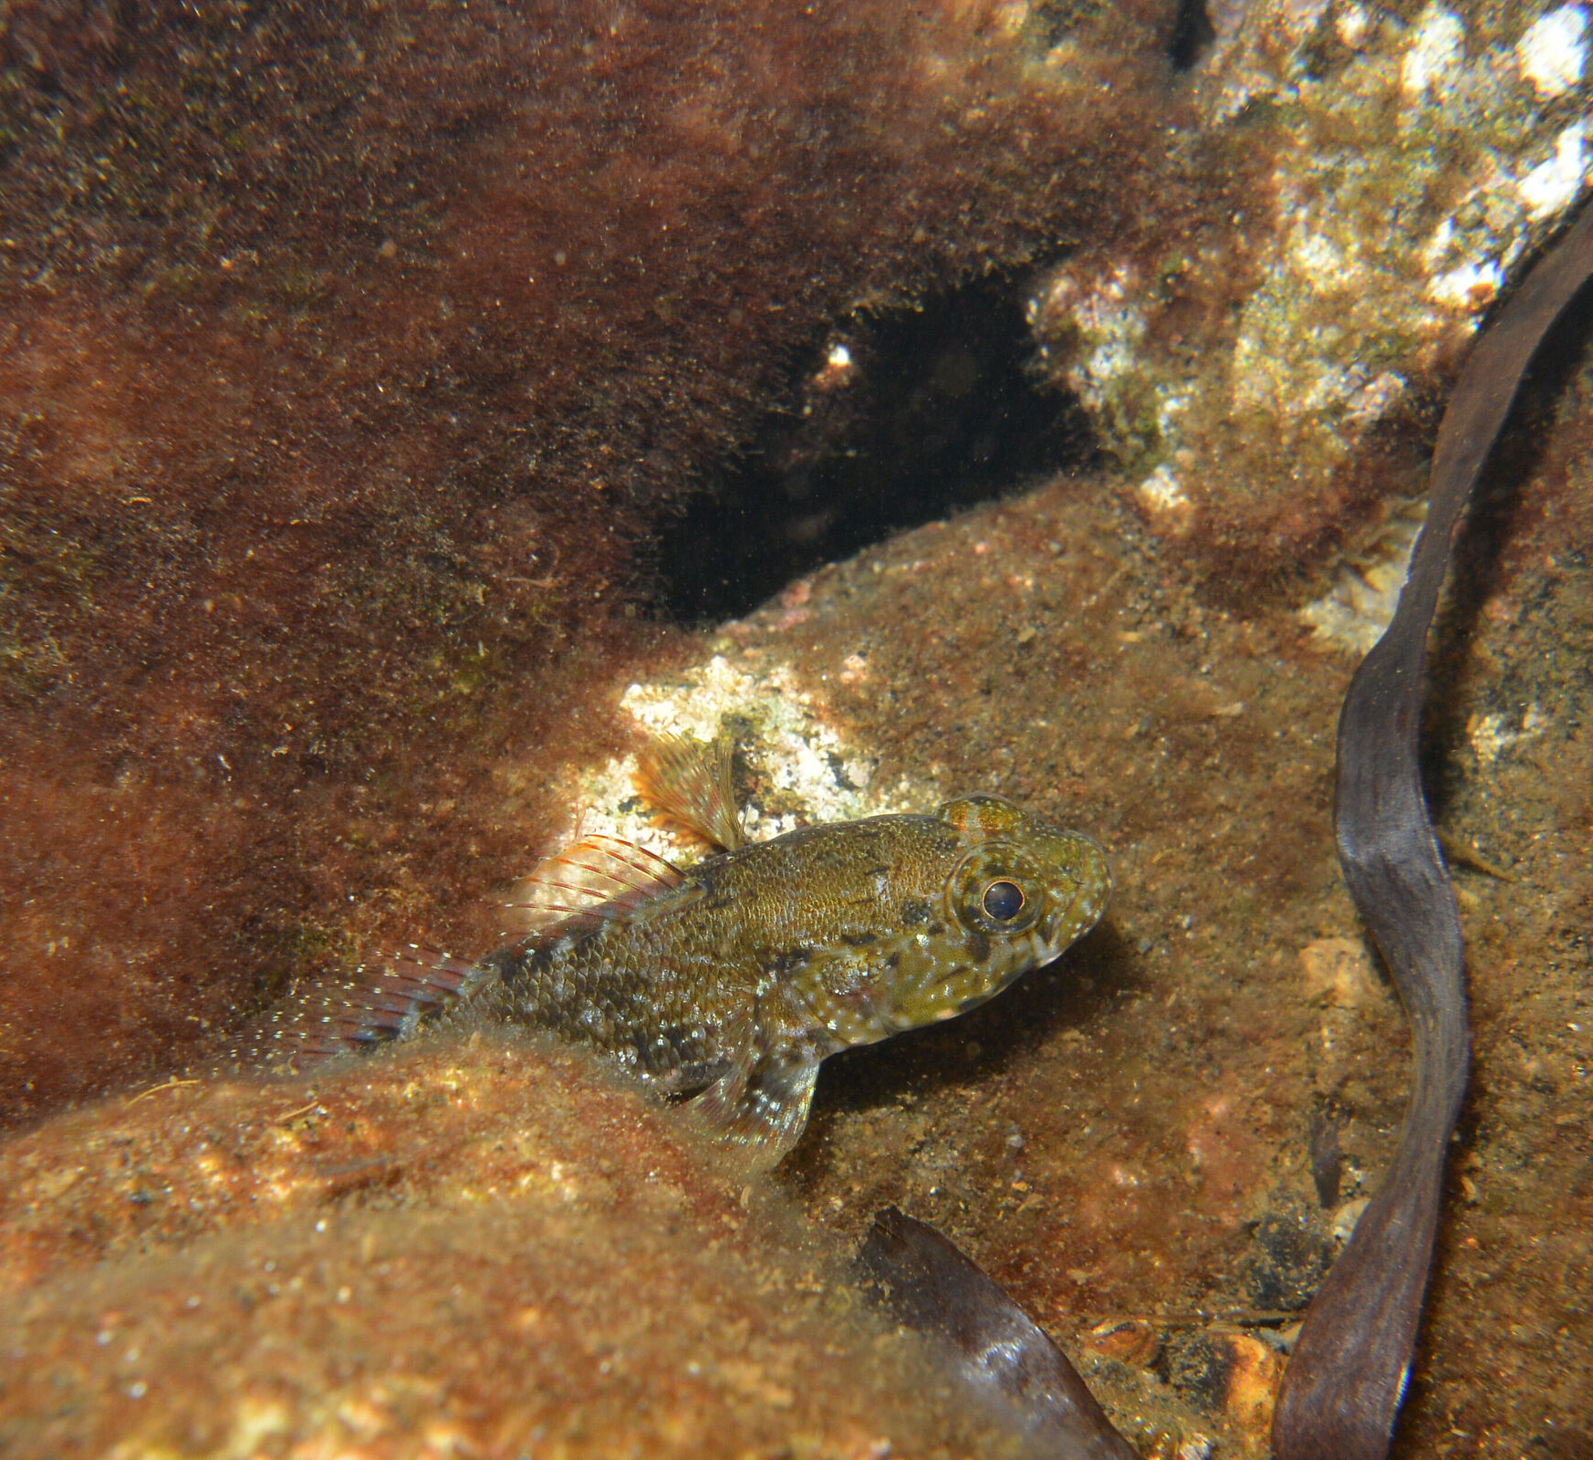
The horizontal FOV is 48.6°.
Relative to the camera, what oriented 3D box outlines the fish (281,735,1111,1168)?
[{"bbox_3d":[-0.017,0.025,0.162,0.098,0.027,0.033,-17,42,7],"label":"fish"}]

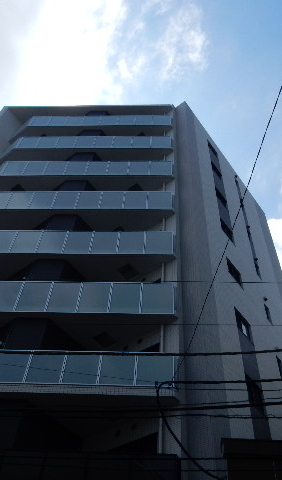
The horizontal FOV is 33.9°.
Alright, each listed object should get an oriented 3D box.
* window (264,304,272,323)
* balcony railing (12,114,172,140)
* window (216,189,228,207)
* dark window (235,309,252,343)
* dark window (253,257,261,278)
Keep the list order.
[{"bbox_3d":[5.514,3.284,20.098,0.141,0.906,0.473,-31,-61,23],"label":"window"},{"bbox_3d":[-2.811,-6.433,26.560,9.345,1.412,0.957,0,-53,3],"label":"balcony railing"},{"bbox_3d":[4.090,-2.049,23.526,0.141,0.886,1.128,-31,-61,23],"label":"window"},{"bbox_3d":[3.680,3.125,16.625,0.141,0.957,1.168,-31,-61,23],"label":"dark window"},{"bbox_3d":[5.640,1.537,22.403,0.141,0.876,0.463,-31,-61,23],"label":"dark window"}]

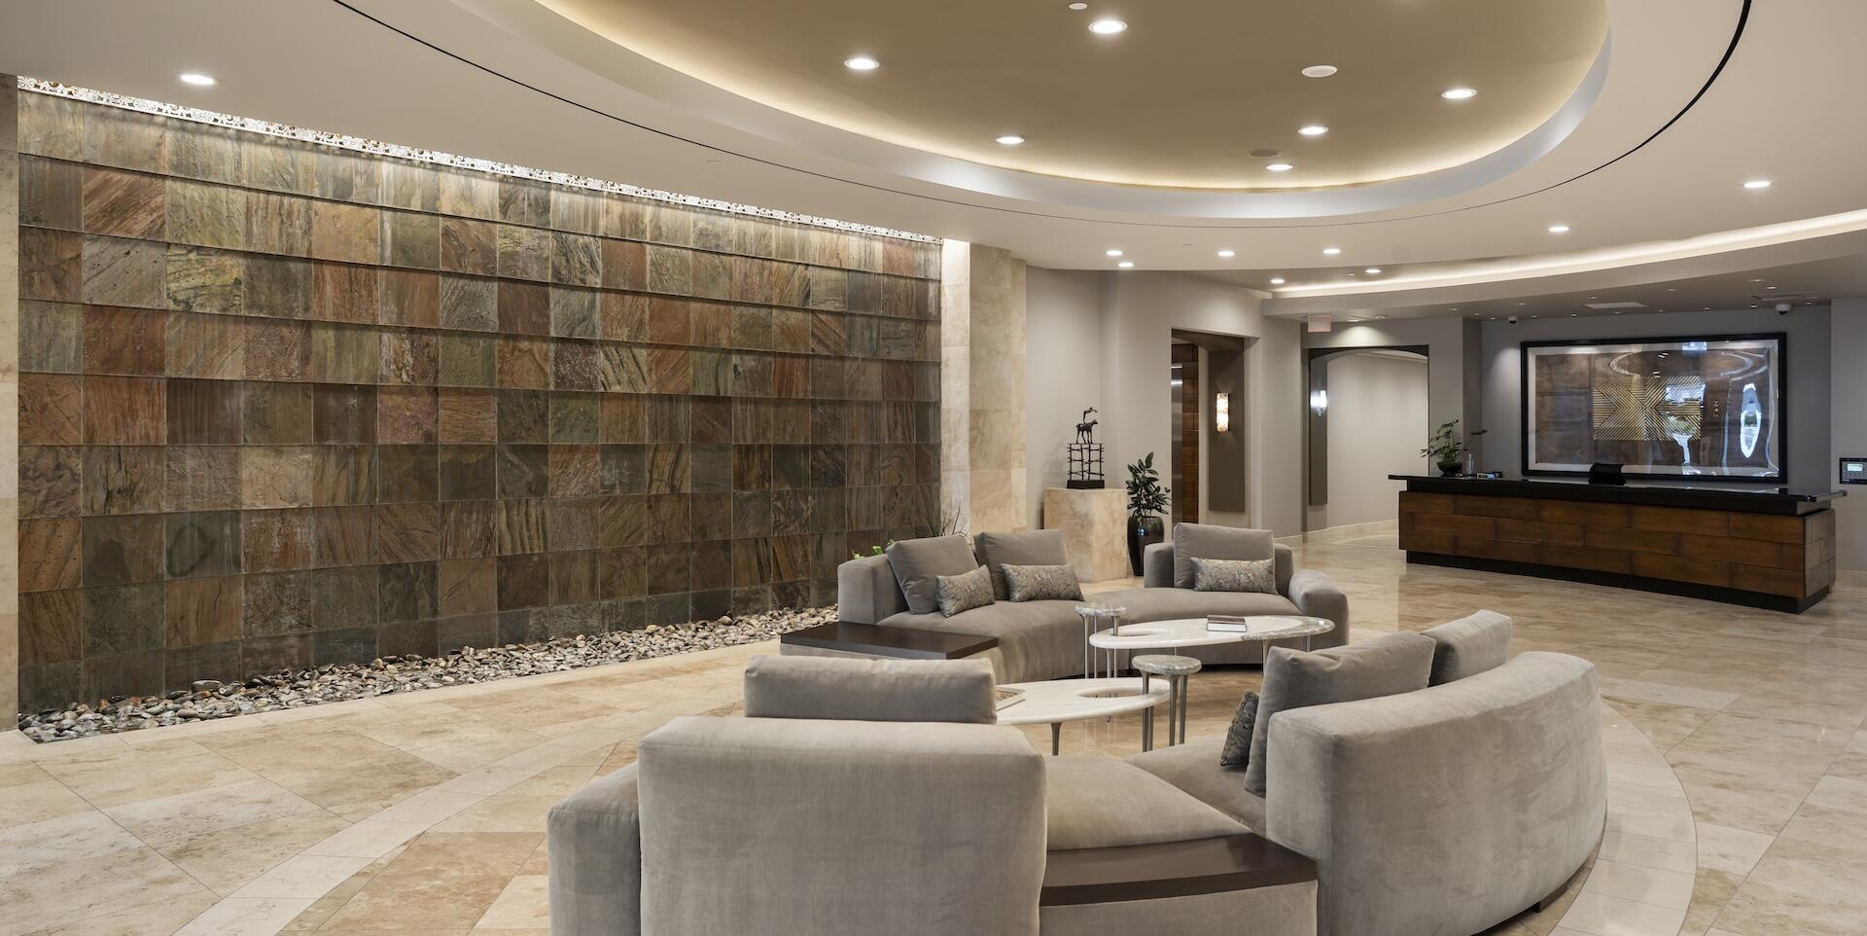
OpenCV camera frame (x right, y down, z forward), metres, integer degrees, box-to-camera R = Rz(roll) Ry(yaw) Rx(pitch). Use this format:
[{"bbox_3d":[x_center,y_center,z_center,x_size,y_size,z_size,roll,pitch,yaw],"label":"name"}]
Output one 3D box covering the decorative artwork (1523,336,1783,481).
[{"bbox_3d":[8.502,-0.708,14.848,2.806,1.688,0.080,2,2,44],"label":"decorative artwork"}]

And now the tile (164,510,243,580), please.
[{"bbox_3d":[-4.293,0.453,7.328,0.020,0.395,0.400,2,2,44],"label":"tile"}]

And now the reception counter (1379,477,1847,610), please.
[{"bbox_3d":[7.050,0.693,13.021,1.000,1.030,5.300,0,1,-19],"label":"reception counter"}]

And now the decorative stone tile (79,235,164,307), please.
[{"bbox_3d":[-4.391,-1.054,6.752,0.020,0.375,0.400,1,1,39],"label":"decorative stone tile"}]

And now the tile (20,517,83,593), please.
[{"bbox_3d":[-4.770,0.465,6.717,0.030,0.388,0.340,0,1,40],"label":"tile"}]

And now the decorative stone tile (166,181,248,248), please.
[{"bbox_3d":[-4.136,-1.437,7.060,0.020,0.375,0.400,1,1,40],"label":"decorative stone tile"}]

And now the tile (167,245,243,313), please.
[{"bbox_3d":[-4.272,-1.105,7.304,0.030,0.388,0.405,0,1,41],"label":"tile"}]

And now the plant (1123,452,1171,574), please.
[{"bbox_3d":[2.274,0.491,13.200,0.490,1.300,0.460,1,2,0],"label":"plant"}]

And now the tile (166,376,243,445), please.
[{"bbox_3d":[-4.136,-0.311,7.060,0.020,0.375,0.400,1,1,40],"label":"tile"}]

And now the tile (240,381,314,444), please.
[{"bbox_3d":[-4.003,-0.329,7.595,0.020,0.395,0.400,2,2,44],"label":"tile"}]

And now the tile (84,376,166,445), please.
[{"bbox_3d":[-4.391,-0.304,6.752,0.020,0.375,0.400,1,1,39],"label":"tile"}]

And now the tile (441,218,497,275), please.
[{"bbox_3d":[-3.091,-1.464,8.272,0.020,0.375,0.400,1,2,42],"label":"tile"}]

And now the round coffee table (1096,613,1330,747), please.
[{"bbox_3d":[1.530,1.110,6.920,1.670,0.430,0.765,0,1,-21],"label":"round coffee table"}]

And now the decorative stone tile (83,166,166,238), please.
[{"bbox_3d":[-4.538,-1.492,6.993,0.030,0.388,0.405,0,1,40],"label":"decorative stone tile"}]

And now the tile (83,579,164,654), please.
[{"bbox_3d":[-4.538,0.844,6.993,0.030,0.388,0.405,0,1,40],"label":"tile"}]

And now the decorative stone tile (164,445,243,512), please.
[{"bbox_3d":[-4.272,0.060,7.304,0.030,0.388,0.405,0,1,41],"label":"decorative stone tile"}]

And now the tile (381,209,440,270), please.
[{"bbox_3d":[-3.356,-1.457,7.972,0.020,0.375,0.400,1,2,41],"label":"tile"}]

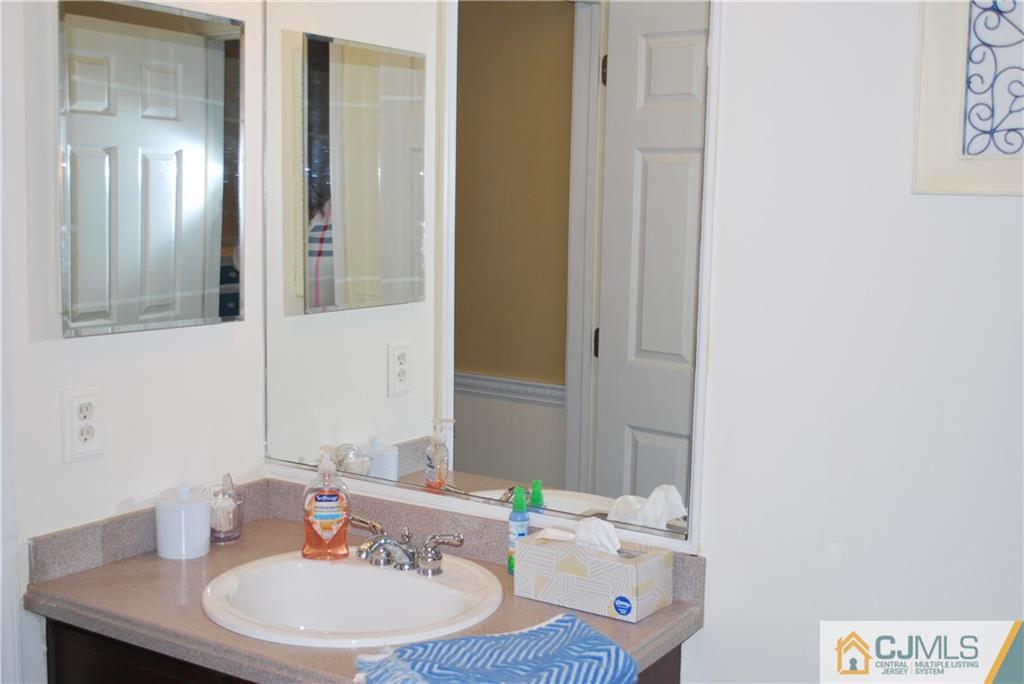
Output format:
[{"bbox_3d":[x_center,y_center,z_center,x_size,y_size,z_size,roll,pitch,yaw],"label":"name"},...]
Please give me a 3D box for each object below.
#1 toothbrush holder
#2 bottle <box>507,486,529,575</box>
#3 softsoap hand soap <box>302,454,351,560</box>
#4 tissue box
[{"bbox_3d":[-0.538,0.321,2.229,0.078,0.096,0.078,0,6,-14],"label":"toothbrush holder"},{"bbox_3d":[0.013,0.324,2.056,0.036,0.151,0.036,1,6,1],"label":"bottle"},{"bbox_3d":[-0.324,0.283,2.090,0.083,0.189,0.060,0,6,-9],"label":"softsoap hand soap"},{"bbox_3d":[0.132,0.372,1.925,0.221,0.087,0.120,5,7,34],"label":"tissue box"}]

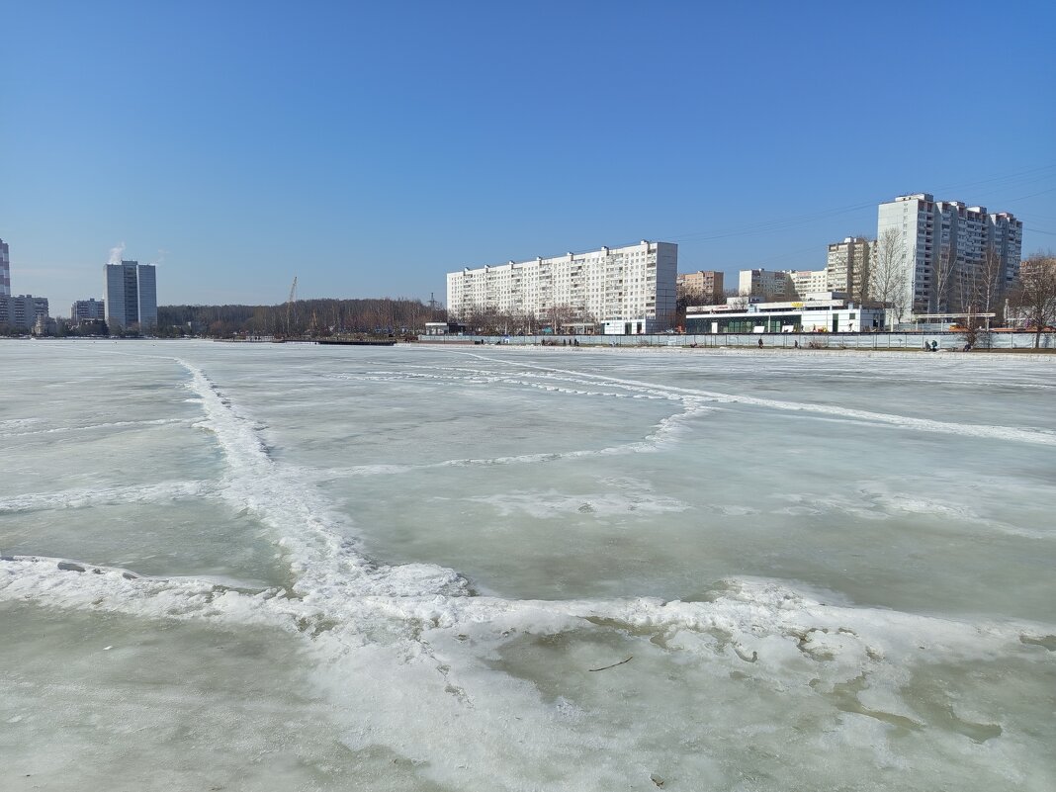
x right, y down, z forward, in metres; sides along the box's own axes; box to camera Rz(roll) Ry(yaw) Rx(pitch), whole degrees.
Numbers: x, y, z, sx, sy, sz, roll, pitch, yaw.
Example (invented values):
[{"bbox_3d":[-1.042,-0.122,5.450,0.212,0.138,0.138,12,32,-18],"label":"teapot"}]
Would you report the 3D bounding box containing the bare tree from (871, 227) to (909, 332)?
[{"bbox_3d":[77.465,-24.720,156.515,8.500,21.880,8.500,0,5,0],"label":"bare tree"}]

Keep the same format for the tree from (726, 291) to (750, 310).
[{"bbox_3d":[47.931,-18.821,167.026,5.400,10.540,5.400,0,5,0],"label":"tree"}]

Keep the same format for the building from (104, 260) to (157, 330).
[{"bbox_3d":[-243.047,-59.576,448.650,25.600,42.700,16.500,-3,6,-36],"label":"building"}]

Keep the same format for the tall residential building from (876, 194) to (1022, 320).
[{"bbox_3d":[175.992,-52.505,303.175,90.000,49.300,15.500,-3,6,-35],"label":"tall residential building"}]

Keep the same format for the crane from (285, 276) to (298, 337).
[{"bbox_3d":[-109.155,-41.235,337.773,5.500,27.640,4.200,0,5,0],"label":"crane"}]

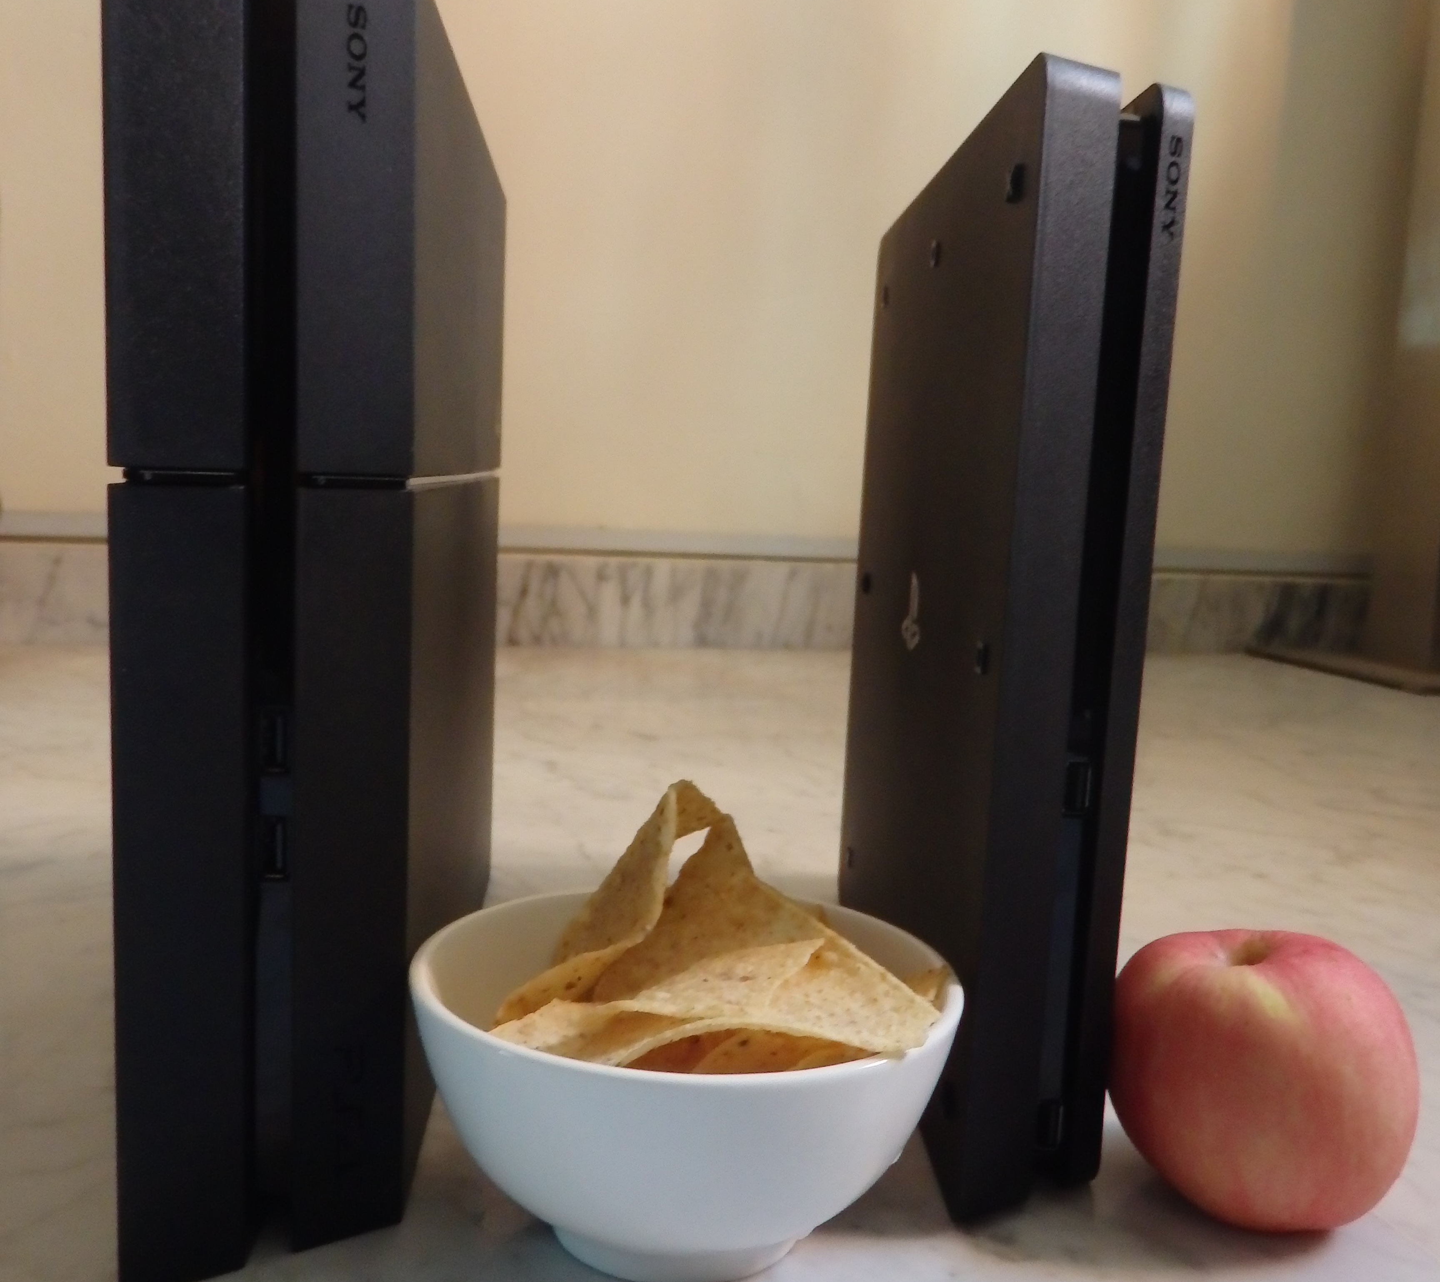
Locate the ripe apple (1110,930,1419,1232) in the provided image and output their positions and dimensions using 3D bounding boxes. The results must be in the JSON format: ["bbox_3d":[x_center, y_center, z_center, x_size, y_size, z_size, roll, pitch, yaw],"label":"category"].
[{"bbox_3d":[0.131,0.105,0.336,0.072,0.067,0.072,3,8,0],"label":"ripe apple"}]

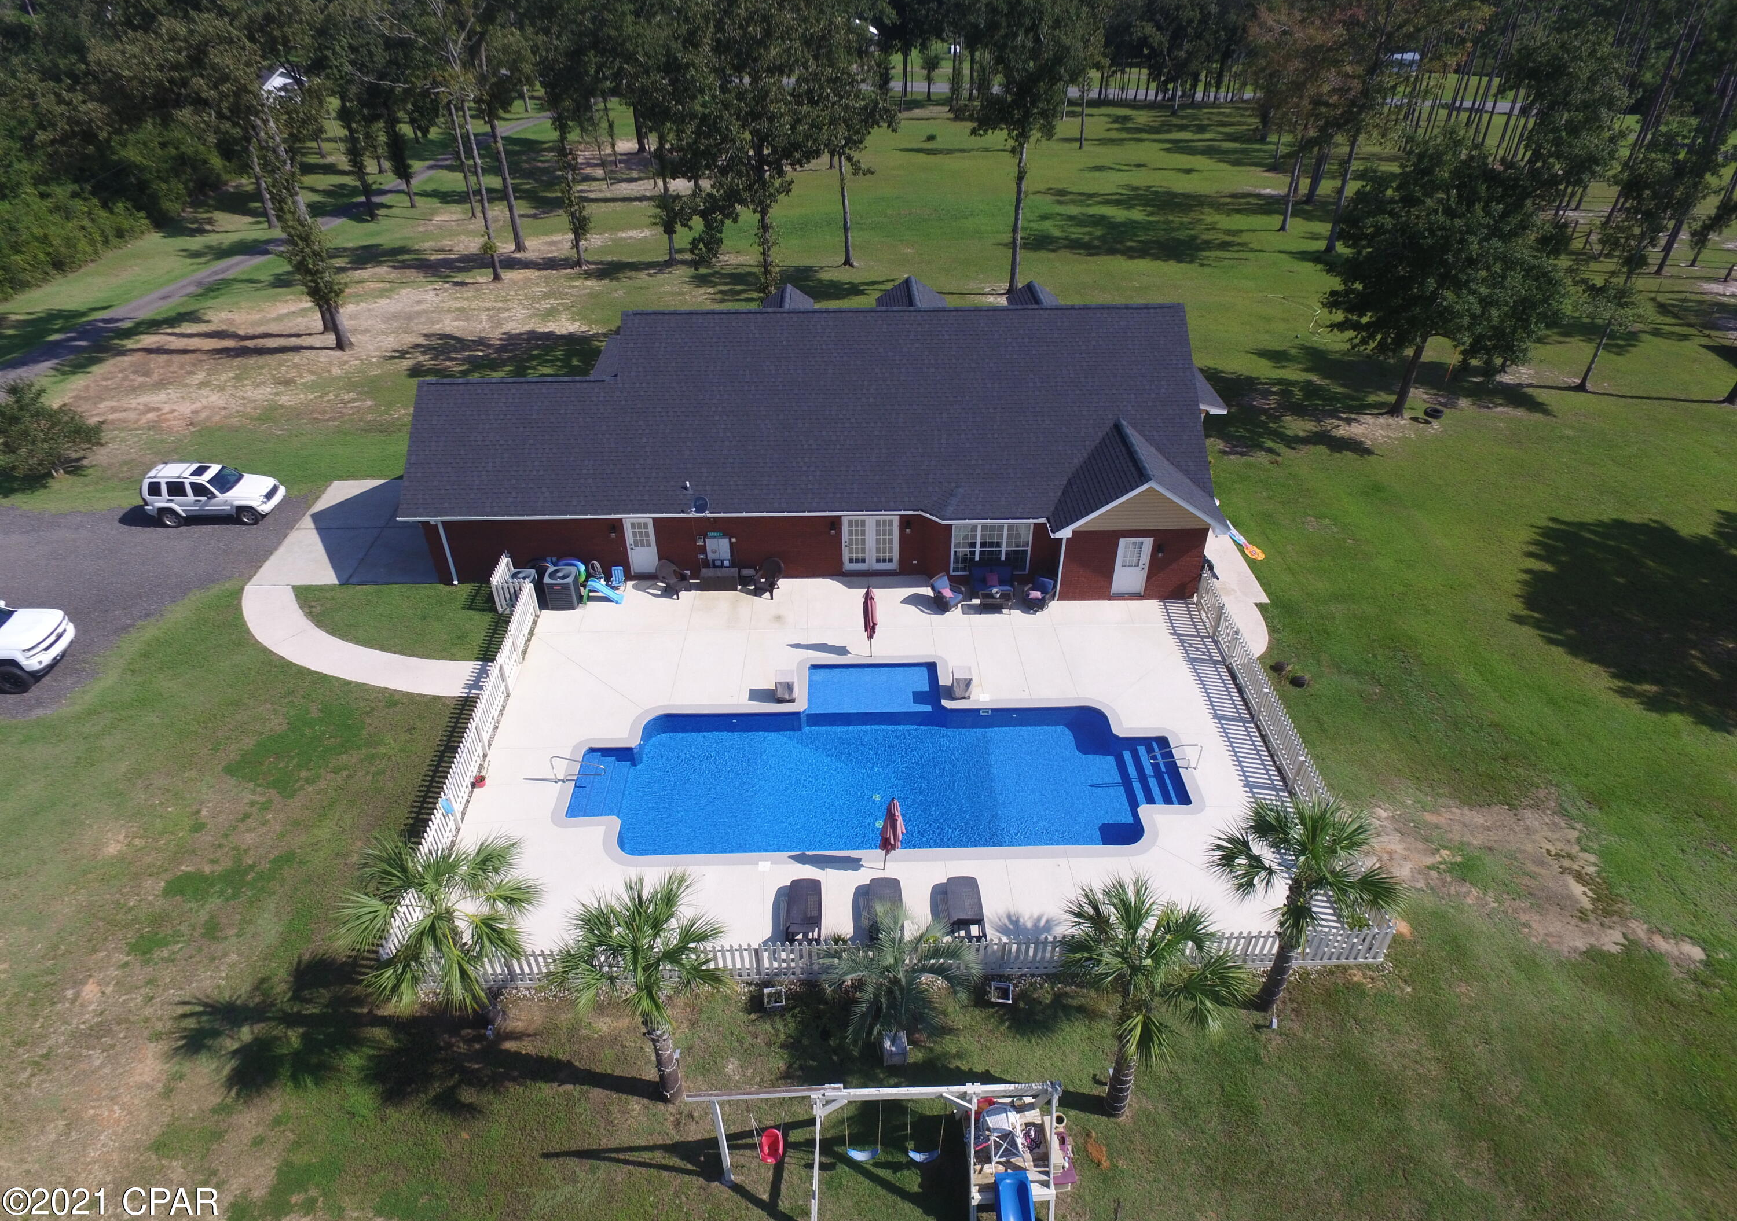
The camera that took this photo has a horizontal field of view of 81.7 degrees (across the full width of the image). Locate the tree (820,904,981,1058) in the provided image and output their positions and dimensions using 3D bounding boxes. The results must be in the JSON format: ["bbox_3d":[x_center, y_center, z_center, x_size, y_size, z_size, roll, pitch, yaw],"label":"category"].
[{"bbox_3d":[0.543,7.100,17.998,2.750,3.650,2.750,-1,36,-1],"label":"tree"}]

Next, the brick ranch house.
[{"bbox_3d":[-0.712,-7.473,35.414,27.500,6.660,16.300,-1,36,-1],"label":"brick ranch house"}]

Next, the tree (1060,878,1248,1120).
[{"bbox_3d":[4.408,6.996,16.725,3.000,5.300,3.000,-1,36,-1],"label":"tree"}]

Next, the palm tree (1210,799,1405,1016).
[{"bbox_3d":[7.685,5.804,18.438,3.350,5.200,3.350,-1,36,-1],"label":"palm tree"}]

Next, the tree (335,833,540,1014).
[{"bbox_3d":[-7.459,6.386,18.371,3.500,4.400,3.500,-1,36,-1],"label":"tree"}]

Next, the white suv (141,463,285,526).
[{"bbox_3d":[-22.824,-4.109,34.980,4.430,1.820,1.830,-1,36,-1],"label":"white suv"}]

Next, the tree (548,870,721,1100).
[{"bbox_3d":[-3.682,6.901,17.012,2.950,5.150,2.950,-1,36,-1],"label":"tree"}]

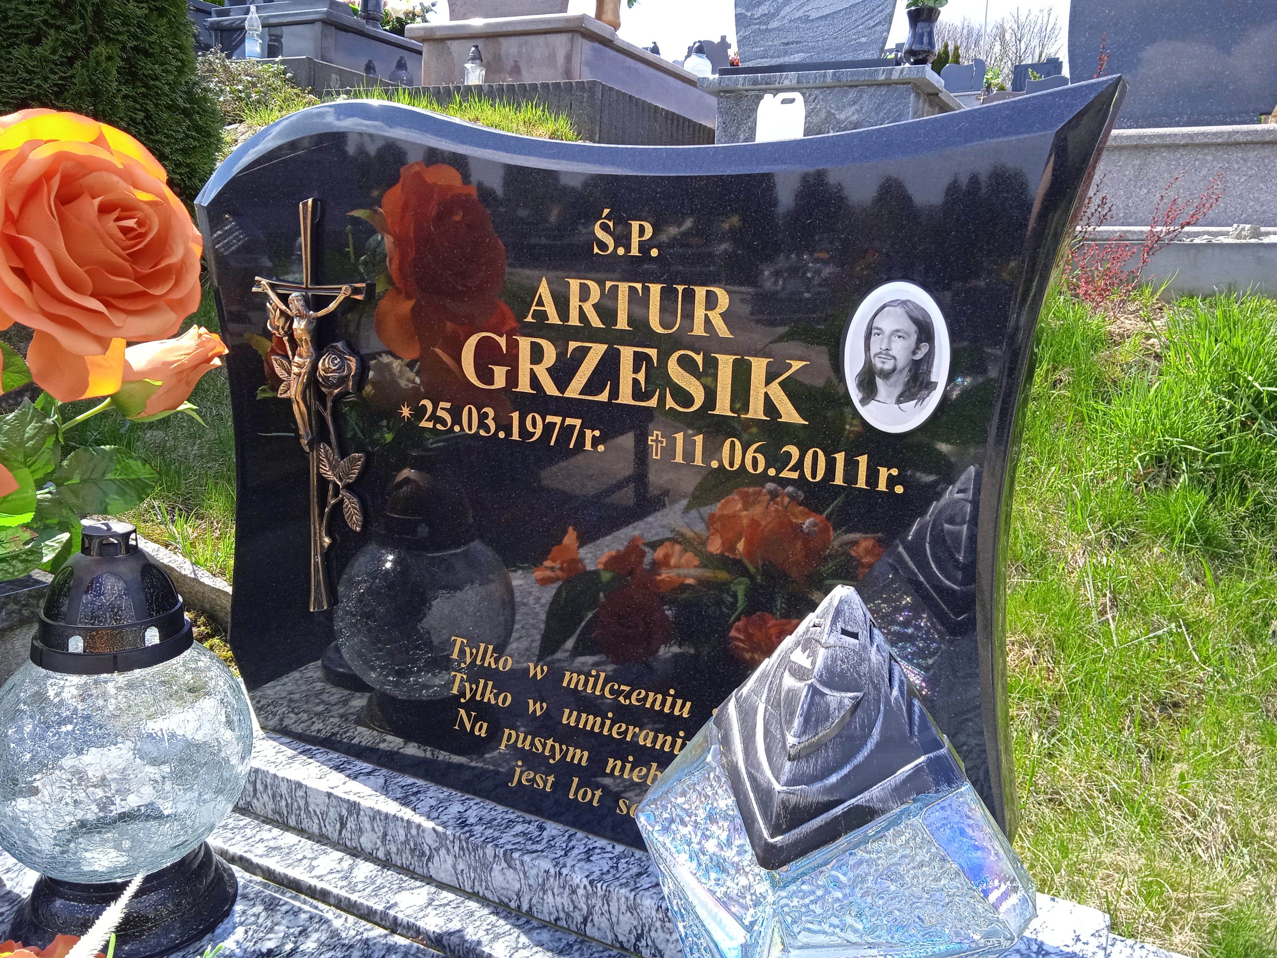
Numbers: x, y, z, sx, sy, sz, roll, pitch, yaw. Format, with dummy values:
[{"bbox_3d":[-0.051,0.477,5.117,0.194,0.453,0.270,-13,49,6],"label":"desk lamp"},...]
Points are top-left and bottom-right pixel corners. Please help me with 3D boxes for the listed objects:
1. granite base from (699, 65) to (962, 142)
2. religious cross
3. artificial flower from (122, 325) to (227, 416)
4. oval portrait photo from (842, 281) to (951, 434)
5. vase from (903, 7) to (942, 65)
[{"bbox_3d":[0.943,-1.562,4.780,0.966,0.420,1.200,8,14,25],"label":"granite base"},{"bbox_3d":[-0.324,-0.065,1.031,0.147,0.417,0.030,8,14,26],"label":"religious cross"},{"bbox_3d":[-0.370,-0.085,0.820,0.090,0.057,0.057,-31,17,-6],"label":"artificial flower"},{"bbox_3d":[0.194,-0.090,0.775,0.079,0.113,0.008,8,14,26],"label":"oval portrait photo"},{"bbox_3d":[1.212,-1.892,4.417,0.147,0.231,0.147,8,14,26],"label":"vase"}]

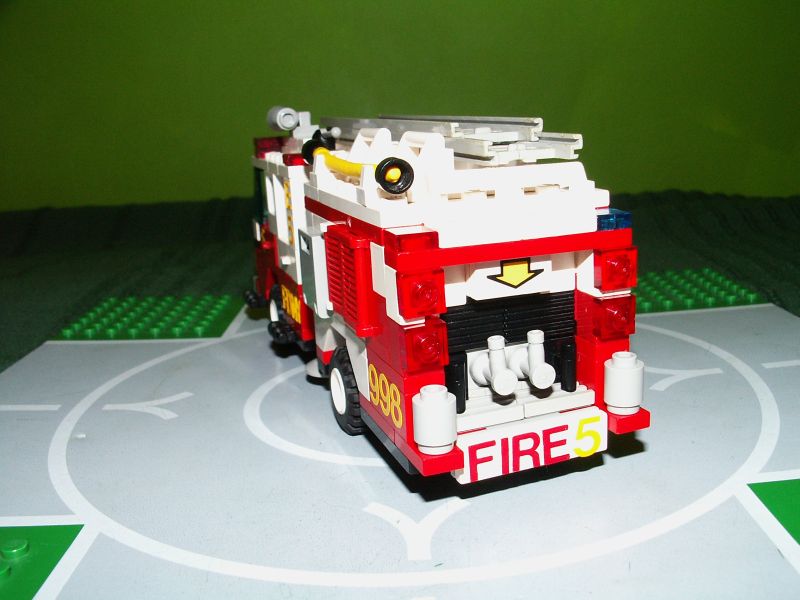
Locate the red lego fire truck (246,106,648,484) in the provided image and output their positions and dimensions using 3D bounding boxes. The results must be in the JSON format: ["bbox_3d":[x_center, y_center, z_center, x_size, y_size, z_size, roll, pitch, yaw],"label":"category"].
[{"bbox_3d":[-0.003,-0.015,0.223,0.053,0.077,0.172,-8,15,-18],"label":"red lego fire truck"}]

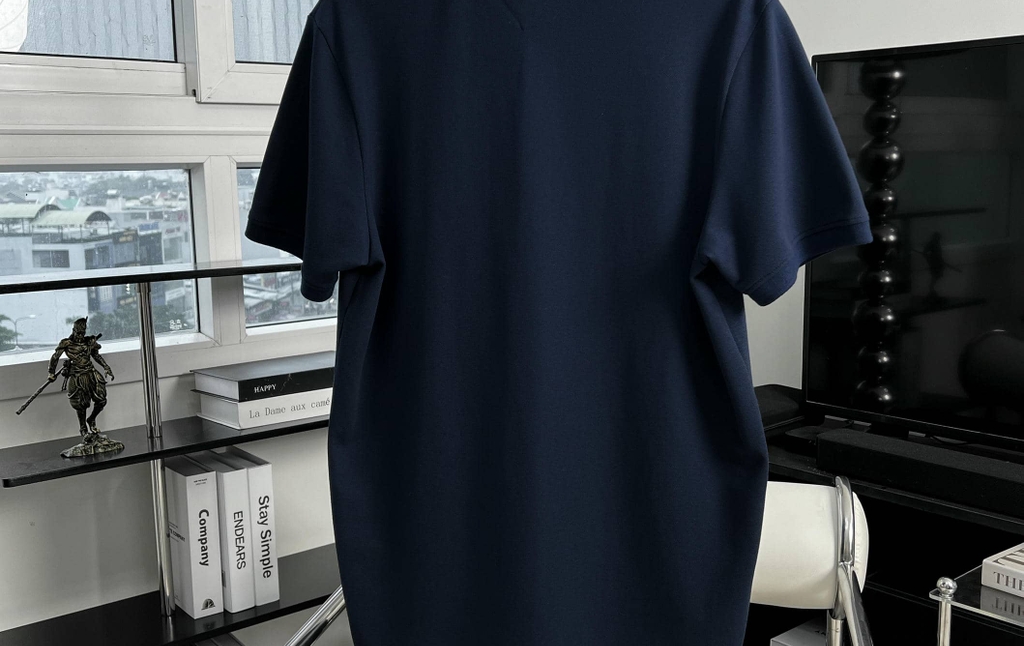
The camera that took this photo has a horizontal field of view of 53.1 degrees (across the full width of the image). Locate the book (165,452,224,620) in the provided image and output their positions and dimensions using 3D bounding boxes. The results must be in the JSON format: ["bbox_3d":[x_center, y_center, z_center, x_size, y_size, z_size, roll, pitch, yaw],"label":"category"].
[{"bbox_3d":[-0.547,0.355,1.726,0.049,0.241,0.146,-8,12,-40],"label":"book"}]

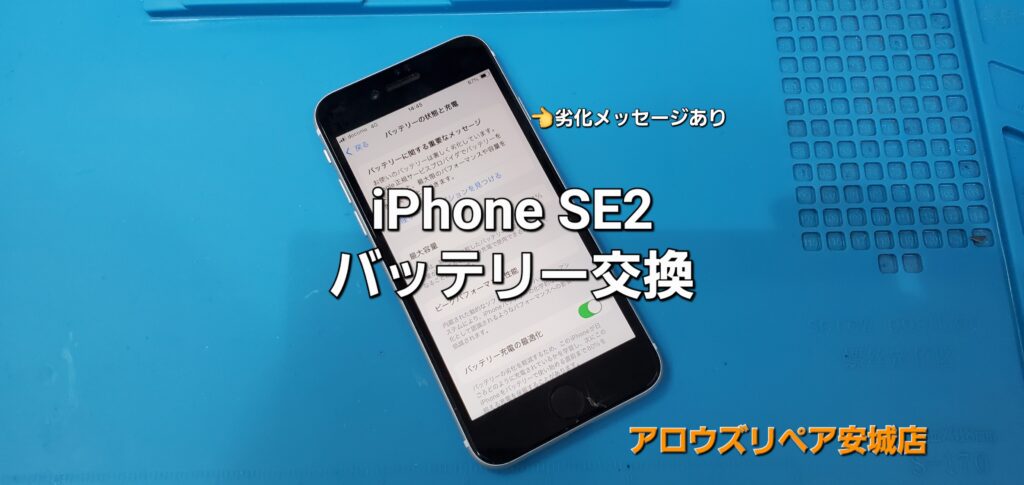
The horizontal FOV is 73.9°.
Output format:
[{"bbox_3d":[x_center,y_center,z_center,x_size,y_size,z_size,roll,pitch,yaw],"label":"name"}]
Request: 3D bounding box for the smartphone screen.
[{"bbox_3d":[-0.010,-0.002,0.226,0.059,0.003,0.104,-26,80,-9],"label":"smartphone screen"}]

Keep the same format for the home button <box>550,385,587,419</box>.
[{"bbox_3d":[0.018,0.050,0.214,0.011,0.001,0.011,-26,80,-8],"label":"home button"}]

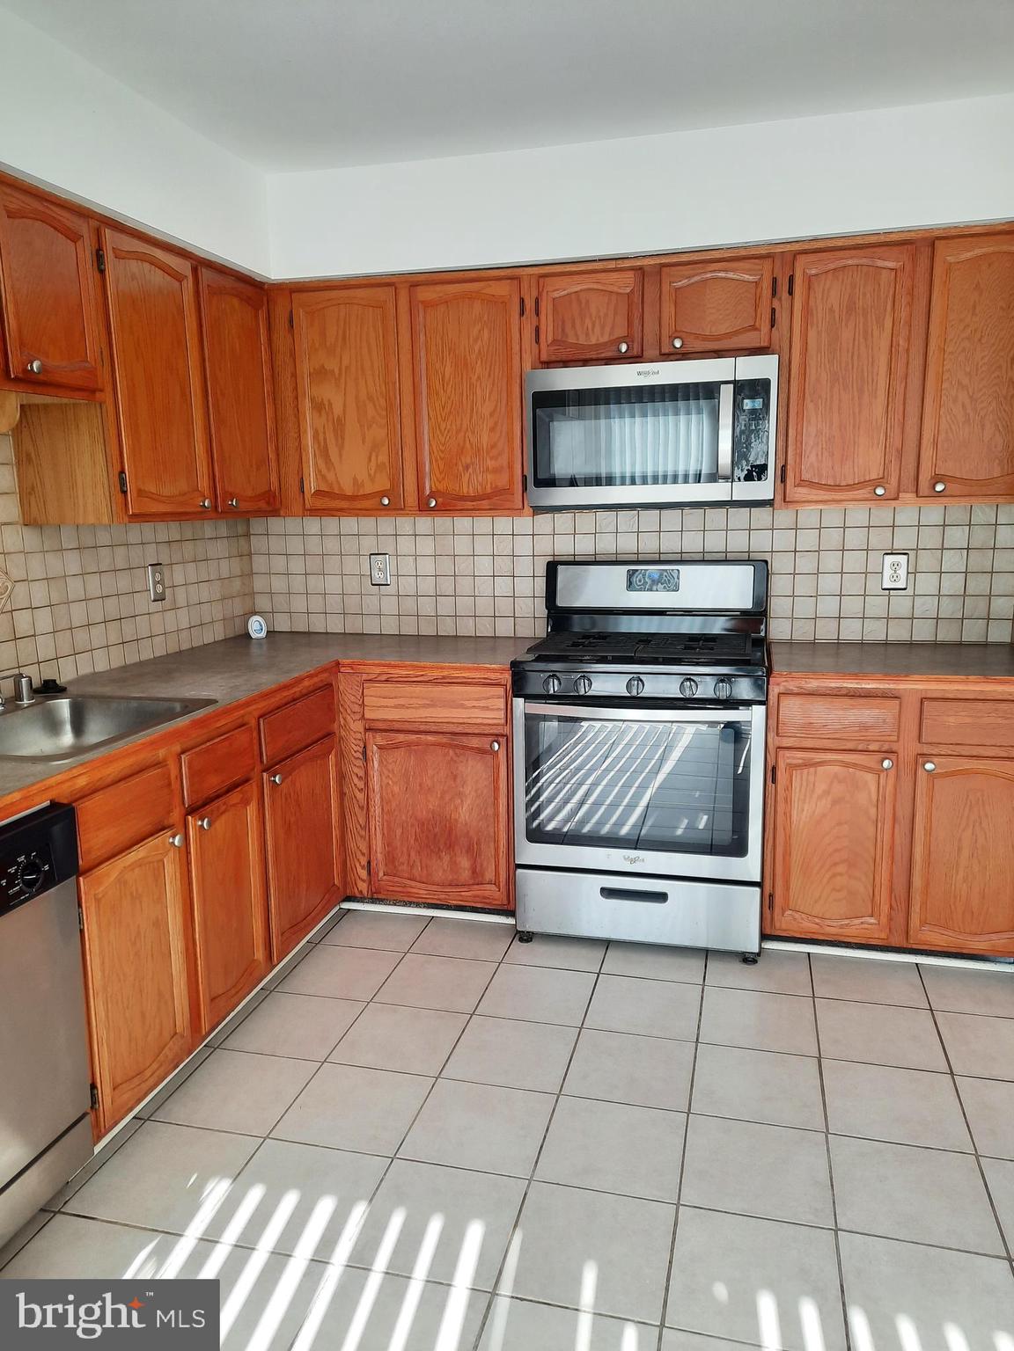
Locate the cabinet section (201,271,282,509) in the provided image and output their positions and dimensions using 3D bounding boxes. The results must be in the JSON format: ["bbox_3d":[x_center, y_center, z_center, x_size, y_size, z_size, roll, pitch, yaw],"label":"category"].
[{"bbox_3d":[-0.979,-0.885,3.142,0.290,0.708,0.397,2,11,14],"label":"cabinet section"}]

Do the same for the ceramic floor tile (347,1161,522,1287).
[{"bbox_3d":[-0.135,1.100,1.963,0.303,0.010,0.303,2,11,14],"label":"ceramic floor tile"}]

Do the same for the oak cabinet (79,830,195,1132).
[{"bbox_3d":[-1.079,0.653,2.245,0.550,0.575,0.345,2,11,14],"label":"oak cabinet"}]

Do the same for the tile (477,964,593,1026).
[{"bbox_3d":[0.094,0.929,2.831,0.303,0.010,0.303,2,11,14],"label":"tile"}]

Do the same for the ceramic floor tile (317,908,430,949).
[{"bbox_3d":[-0.426,0.860,3.278,0.304,0.012,0.294,2,11,14],"label":"ceramic floor tile"}]

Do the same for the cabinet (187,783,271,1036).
[{"bbox_3d":[-1.003,0.590,2.644,0.560,0.581,0.325,2,11,14],"label":"cabinet"}]

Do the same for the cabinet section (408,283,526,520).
[{"bbox_3d":[-0.091,-0.931,3.302,0.359,0.708,0.290,2,11,14],"label":"cabinet section"}]

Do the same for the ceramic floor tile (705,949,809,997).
[{"bbox_3d":[0.767,0.897,2.972,0.304,0.012,0.294,2,11,14],"label":"ceramic floor tile"}]

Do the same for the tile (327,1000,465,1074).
[{"bbox_3d":[-0.281,0.976,2.616,0.303,0.010,0.303,2,11,14],"label":"tile"}]

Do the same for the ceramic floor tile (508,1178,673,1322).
[{"bbox_3d":[0.163,1.109,1.887,0.303,0.010,0.303,2,11,14],"label":"ceramic floor tile"}]

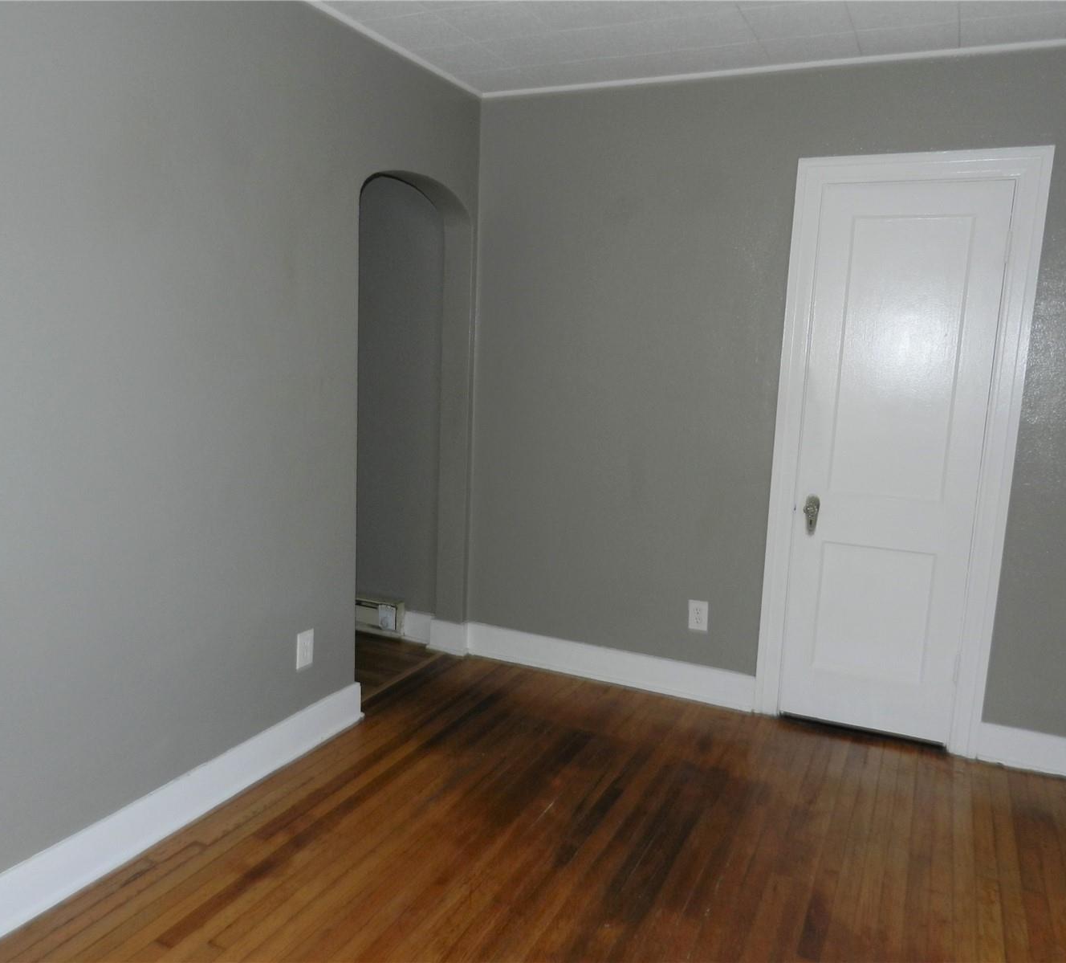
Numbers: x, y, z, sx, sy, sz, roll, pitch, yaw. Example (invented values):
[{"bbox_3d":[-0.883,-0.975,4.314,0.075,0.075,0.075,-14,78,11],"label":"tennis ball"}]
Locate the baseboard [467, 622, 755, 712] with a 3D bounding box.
[{"bbox_3d":[0.296,0.789,3.700,1.328,0.150,0.022,6,10,25],"label":"baseboard"}]

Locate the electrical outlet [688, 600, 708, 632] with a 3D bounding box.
[{"bbox_3d":[0.677,0.548,3.491,0.077,0.121,0.010,6,10,25],"label":"electrical outlet"}]

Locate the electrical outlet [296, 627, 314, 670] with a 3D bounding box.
[{"bbox_3d":[-0.782,0.575,2.929,0.010,0.121,0.077,6,10,25],"label":"electrical outlet"}]

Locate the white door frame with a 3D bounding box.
[{"bbox_3d":[1.299,-0.081,3.114,0.801,2.123,0.060,6,10,25],"label":"white door frame"}]

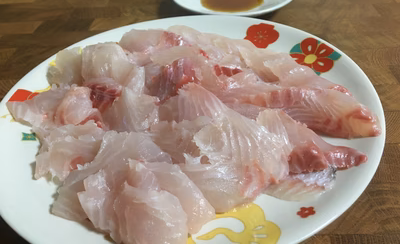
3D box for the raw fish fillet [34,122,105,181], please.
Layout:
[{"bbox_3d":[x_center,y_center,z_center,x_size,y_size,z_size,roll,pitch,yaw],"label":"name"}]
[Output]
[{"bbox_3d":[-0.074,0.018,0.197,0.042,0.013,0.036,-10,41,-4],"label":"raw fish fillet"}]

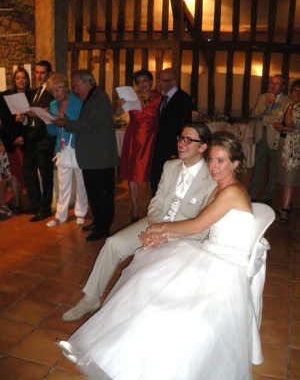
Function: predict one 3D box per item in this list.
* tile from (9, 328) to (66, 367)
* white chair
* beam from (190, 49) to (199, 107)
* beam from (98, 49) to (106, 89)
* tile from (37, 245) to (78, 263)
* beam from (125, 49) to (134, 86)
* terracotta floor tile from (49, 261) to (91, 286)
[{"bbox_3d":[-0.658,0.973,2.569,0.300,0.020,0.300,7,16,17],"label":"tile"},{"bbox_3d":[0.391,0.499,2.391,0.540,0.900,0.460,-2,14,-11],"label":"white chair"},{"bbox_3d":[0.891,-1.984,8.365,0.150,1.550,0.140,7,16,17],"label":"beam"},{"bbox_3d":[-0.889,-2.035,8.000,0.120,1.259,0.130,2,14,3],"label":"beam"},{"bbox_3d":[-0.848,0.605,3.892,0.300,0.020,0.300,7,16,17],"label":"tile"},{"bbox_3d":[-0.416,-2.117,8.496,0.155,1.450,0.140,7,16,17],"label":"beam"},{"bbox_3d":[-0.635,0.702,3.438,0.300,0.020,0.300,5,15,18],"label":"terracotta floor tile"}]

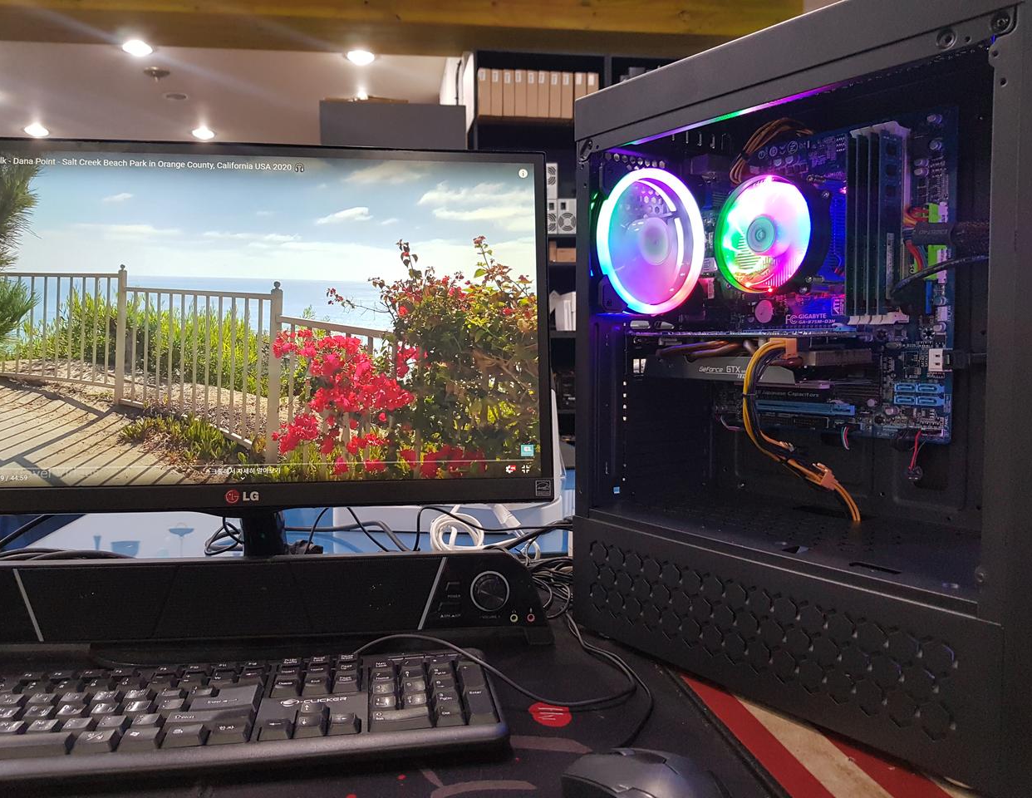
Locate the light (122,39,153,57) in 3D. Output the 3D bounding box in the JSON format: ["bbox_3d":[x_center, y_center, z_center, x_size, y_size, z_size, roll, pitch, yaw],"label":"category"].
[{"bbox_3d":[-1.978,-1.839,4.184,0.155,0.040,0.155,-1,4,-9],"label":"light"}]

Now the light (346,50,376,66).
[{"bbox_3d":[-0.852,-1.866,4.370,0.155,0.040,0.155,-1,4,-9],"label":"light"}]

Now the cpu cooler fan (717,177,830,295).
[{"bbox_3d":[0.217,-0.132,0.655,0.056,0.093,0.093,-4,5,-37],"label":"cpu cooler fan"}]

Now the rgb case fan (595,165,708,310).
[{"bbox_3d":[0.114,-0.133,0.686,0.120,0.120,0.026,-4,5,-37],"label":"rgb case fan"}]

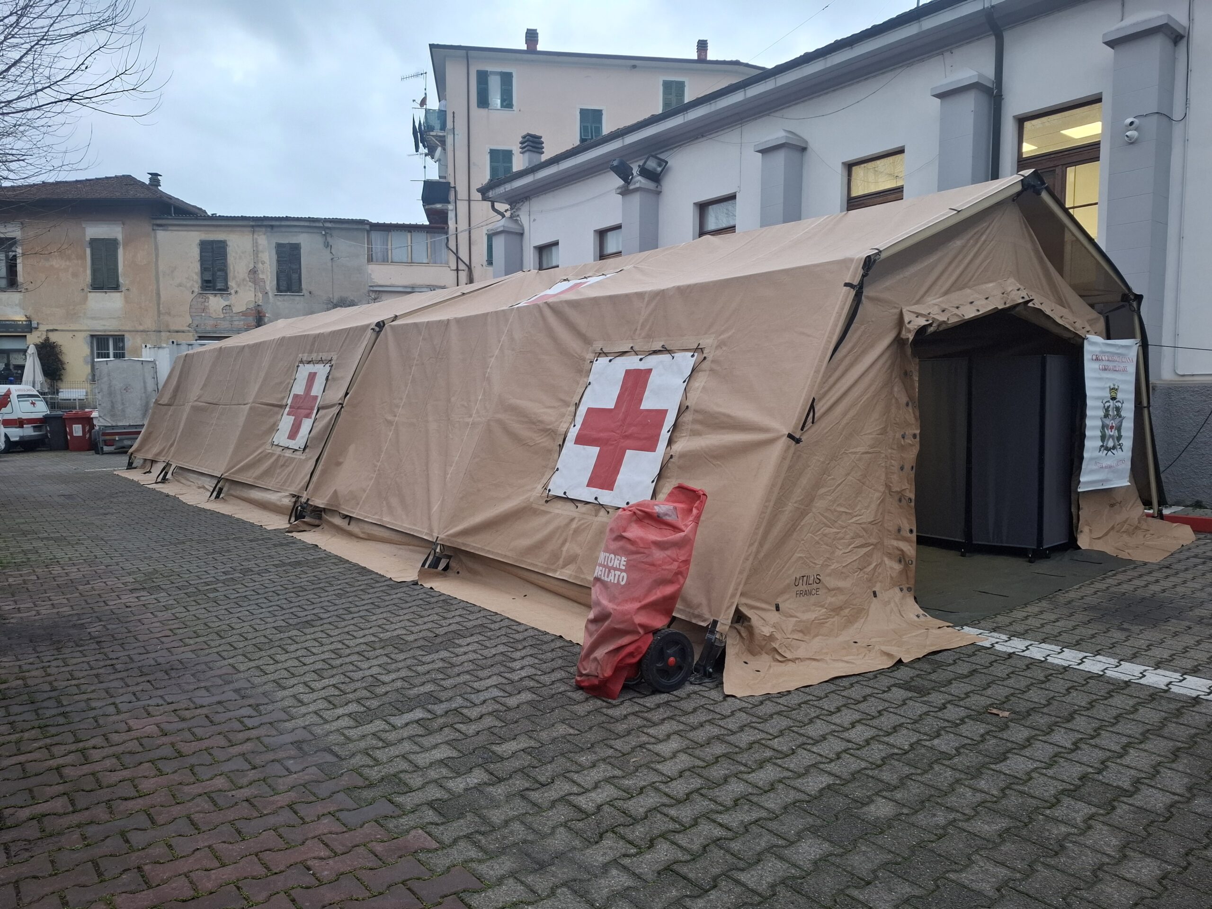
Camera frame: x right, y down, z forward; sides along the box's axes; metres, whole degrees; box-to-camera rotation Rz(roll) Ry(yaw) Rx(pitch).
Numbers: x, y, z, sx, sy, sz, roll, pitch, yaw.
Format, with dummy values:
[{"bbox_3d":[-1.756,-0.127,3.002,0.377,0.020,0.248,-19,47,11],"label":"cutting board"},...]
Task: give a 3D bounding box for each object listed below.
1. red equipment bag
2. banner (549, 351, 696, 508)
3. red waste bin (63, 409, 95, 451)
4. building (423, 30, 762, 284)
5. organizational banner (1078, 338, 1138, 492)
[{"bbox_3d":[0.183,0.653,4.050,0.590,0.980,0.420,-3,5,-38],"label":"red equipment bag"},{"bbox_3d":[0.087,-0.178,5.507,0.030,1.075,1.095,26,-12,-36],"label":"banner"},{"bbox_3d":[-14.530,-0.653,22.200,0.600,1.090,0.730,-2,5,-27],"label":"red waste bin"},{"bbox_3d":[-0.526,-8.835,36.267,13.900,15.600,8.500,0,4,-7],"label":"building"},{"bbox_3d":[4.237,-0.344,6.800,0.850,1.270,0.030,-2,5,-31],"label":"organizational banner"}]

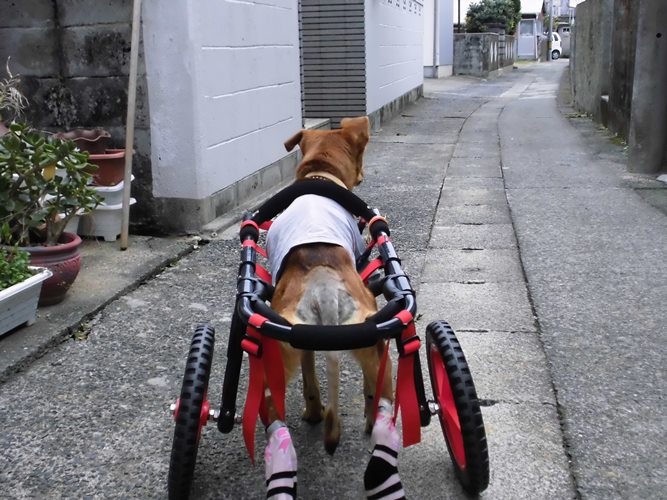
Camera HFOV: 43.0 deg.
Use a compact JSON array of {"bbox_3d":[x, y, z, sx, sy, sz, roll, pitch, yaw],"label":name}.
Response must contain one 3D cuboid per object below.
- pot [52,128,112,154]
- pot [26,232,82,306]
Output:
[{"bbox_3d":[-1.006,-0.381,3.420,0.235,0.190,0.235,-1,14,0],"label":"pot"},{"bbox_3d":[-0.962,0.062,2.729,0.315,0.190,0.315,-1,14,0],"label":"pot"}]

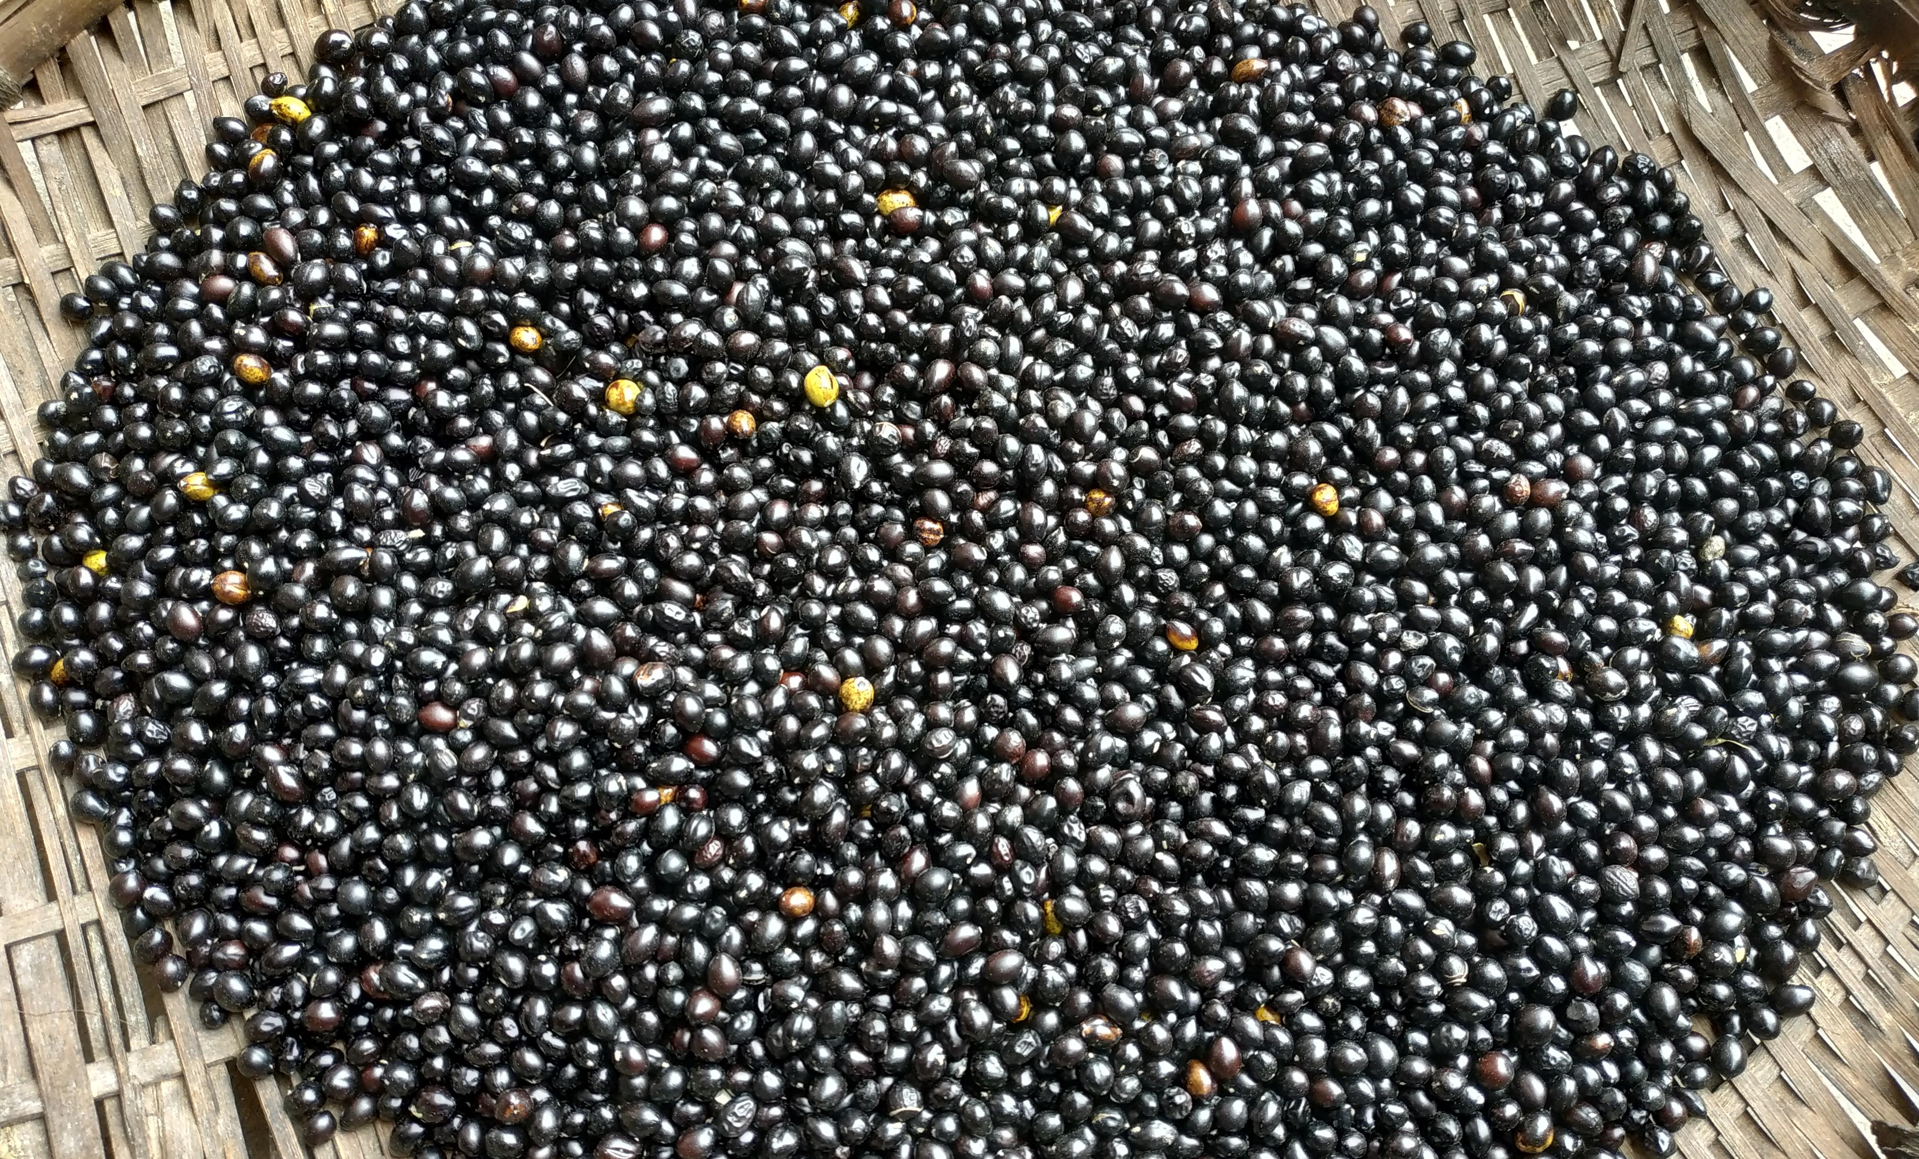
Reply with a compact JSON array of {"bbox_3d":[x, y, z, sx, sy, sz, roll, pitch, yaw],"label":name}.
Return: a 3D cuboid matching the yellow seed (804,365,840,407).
[{"bbox_3d":[-0.047,-0.067,0.460,0.012,0.012,0.015,-10,68,-4],"label":"yellow seed"}]

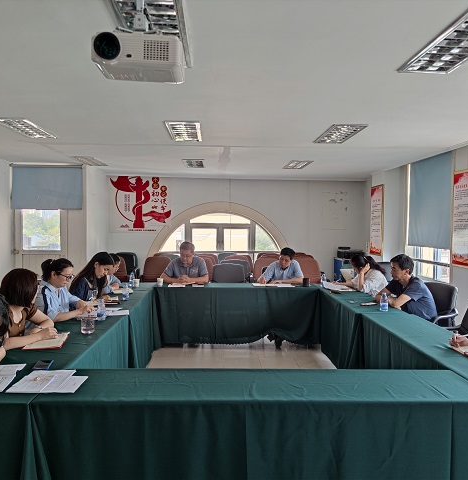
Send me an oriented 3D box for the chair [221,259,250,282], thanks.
[{"bbox_3d":[0.019,0.783,6.585,0.550,0.960,0.580,1,2,-2],"label":"chair"}]

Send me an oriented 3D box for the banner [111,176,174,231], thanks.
[{"bbox_3d":[-2.303,-0.877,10.977,1.550,1.390,0.020,1,2,-2],"label":"banner"}]

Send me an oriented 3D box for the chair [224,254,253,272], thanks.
[{"bbox_3d":[0.088,0.756,7.137,0.560,0.980,0.600,1,2,-2],"label":"chair"}]

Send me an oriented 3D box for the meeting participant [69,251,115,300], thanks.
[{"bbox_3d":[-1.478,0.722,4.472,0.660,1.190,0.500,1,2,10],"label":"meeting participant"}]

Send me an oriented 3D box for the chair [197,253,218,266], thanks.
[{"bbox_3d":[-0.521,0.759,7.514,0.580,1.000,0.620,1,2,-2],"label":"chair"}]

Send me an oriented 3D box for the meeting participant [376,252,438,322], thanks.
[{"bbox_3d":[1.596,0.752,4.167,0.680,1.230,0.540,0,2,-10],"label":"meeting participant"}]

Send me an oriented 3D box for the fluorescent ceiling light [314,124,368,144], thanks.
[{"bbox_3d":[1.232,-1.239,5.164,0.350,0.080,1.030,1,2,-2],"label":"fluorescent ceiling light"}]

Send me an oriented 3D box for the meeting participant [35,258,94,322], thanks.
[{"bbox_3d":[-1.373,0.757,3.482,0.700,1.230,0.500,1,2,3],"label":"meeting participant"}]

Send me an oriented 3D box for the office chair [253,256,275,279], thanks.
[{"bbox_3d":[0.571,0.770,6.933,0.580,1.000,0.640,1,2,-2],"label":"office chair"}]

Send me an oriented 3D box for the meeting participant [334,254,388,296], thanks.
[{"bbox_3d":[1.540,0.756,5.279,0.730,1.180,0.520,0,2,-6],"label":"meeting participant"}]

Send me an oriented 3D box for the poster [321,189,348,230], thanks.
[{"bbox_3d":[2.528,-0.766,11.166,0.700,1.050,0.020,1,2,-2],"label":"poster"}]

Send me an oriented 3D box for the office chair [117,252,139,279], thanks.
[{"bbox_3d":[-1.982,0.736,7.965,0.580,0.990,0.620,1,2,13],"label":"office chair"}]

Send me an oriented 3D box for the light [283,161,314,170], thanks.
[{"bbox_3d":[1.304,-1.537,9.031,0.417,0.080,1.200,1,2,-2],"label":"light"}]

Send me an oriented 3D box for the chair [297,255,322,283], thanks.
[{"bbox_3d":[1.204,0.783,7.271,0.580,1.000,0.620,1,2,-2],"label":"chair"}]

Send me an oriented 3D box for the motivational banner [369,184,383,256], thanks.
[{"bbox_3d":[2.692,-0.362,8.387,0.040,1.300,0.550,1,2,-2],"label":"motivational banner"}]

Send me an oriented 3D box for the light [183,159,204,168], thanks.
[{"bbox_3d":[-0.625,-1.242,7.139,0.330,0.080,0.970,1,2,-2],"label":"light"}]

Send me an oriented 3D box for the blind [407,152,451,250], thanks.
[{"bbox_3d":[2.984,-0.559,6.792,0.050,1.370,1.330,1,2,-2],"label":"blind"}]

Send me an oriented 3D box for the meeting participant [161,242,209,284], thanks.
[{"bbox_3d":[-0.624,0.656,5.655,0.600,1.260,0.800,1,2,-2],"label":"meeting participant"}]

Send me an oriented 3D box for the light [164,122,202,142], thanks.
[{"bbox_3d":[-0.543,-1.260,5.077,0.350,0.080,1.030,1,2,-2],"label":"light"}]

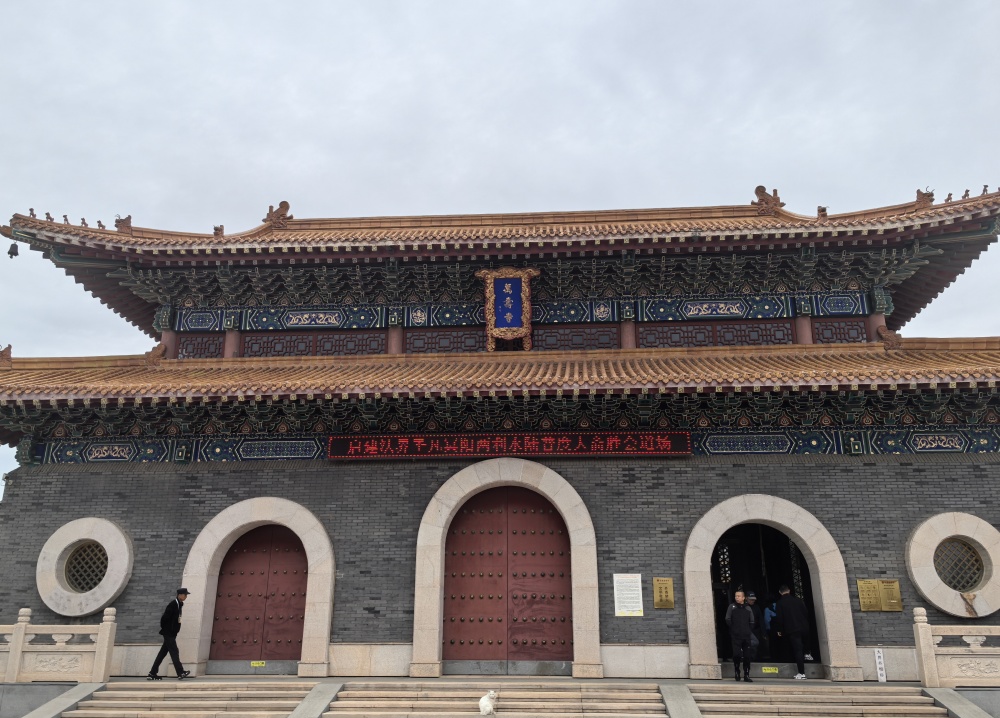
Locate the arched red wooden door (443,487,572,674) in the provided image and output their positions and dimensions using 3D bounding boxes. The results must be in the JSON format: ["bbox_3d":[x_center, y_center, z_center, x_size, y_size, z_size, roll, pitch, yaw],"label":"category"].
[{"bbox_3d":[0.163,4.742,16.940,2.820,3.922,0.180,-1,-17,4],"label":"arched red wooden door"}]

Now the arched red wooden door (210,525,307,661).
[{"bbox_3d":[-5.126,5.108,17.185,2.120,2.866,0.160,-1,-17,4],"label":"arched red wooden door"}]

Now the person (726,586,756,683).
[{"bbox_3d":[4.777,5.496,15.519,0.580,1.710,0.420,-3,-17,8],"label":"person"}]

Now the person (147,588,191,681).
[{"bbox_3d":[-6.603,5.551,15.785,0.840,1.739,0.520,-1,-17,4],"label":"person"}]

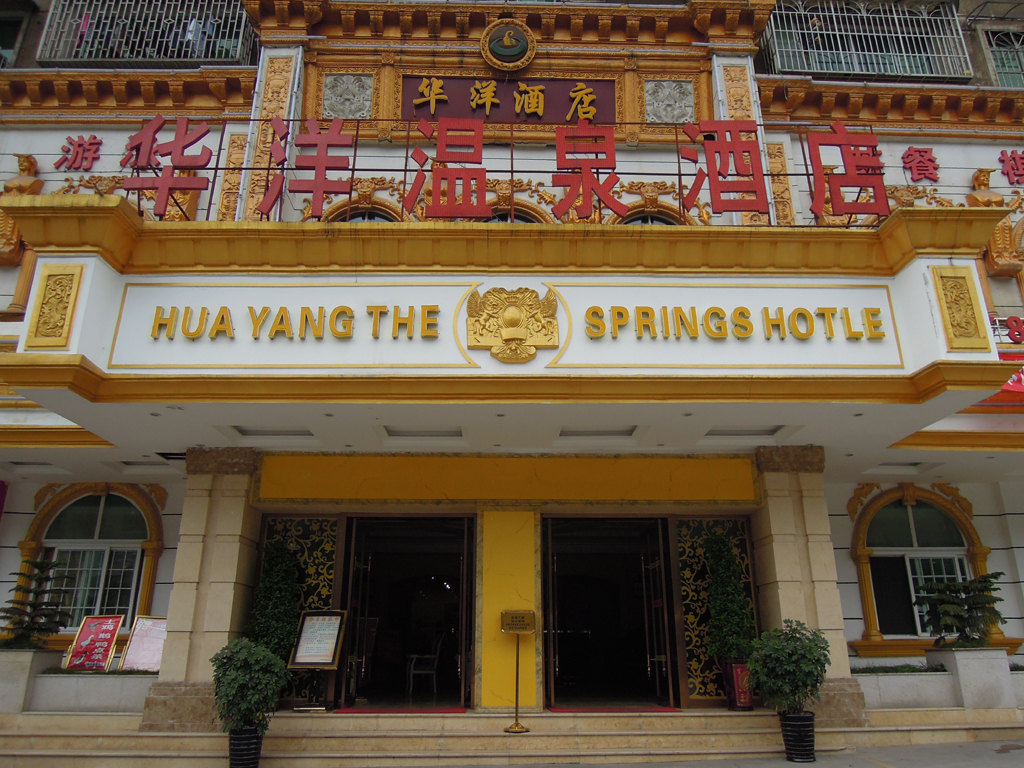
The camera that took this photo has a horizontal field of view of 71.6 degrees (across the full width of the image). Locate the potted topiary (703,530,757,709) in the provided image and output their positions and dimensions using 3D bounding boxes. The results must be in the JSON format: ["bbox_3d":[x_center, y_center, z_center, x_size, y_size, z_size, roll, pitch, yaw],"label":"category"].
[{"bbox_3d":[2.583,2.752,8.366,0.560,1.977,0.520,0,-19,-1],"label":"potted topiary"}]

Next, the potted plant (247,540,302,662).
[{"bbox_3d":[-2.754,2.764,8.265,0.580,1.852,0.520,0,-19,-1],"label":"potted plant"}]

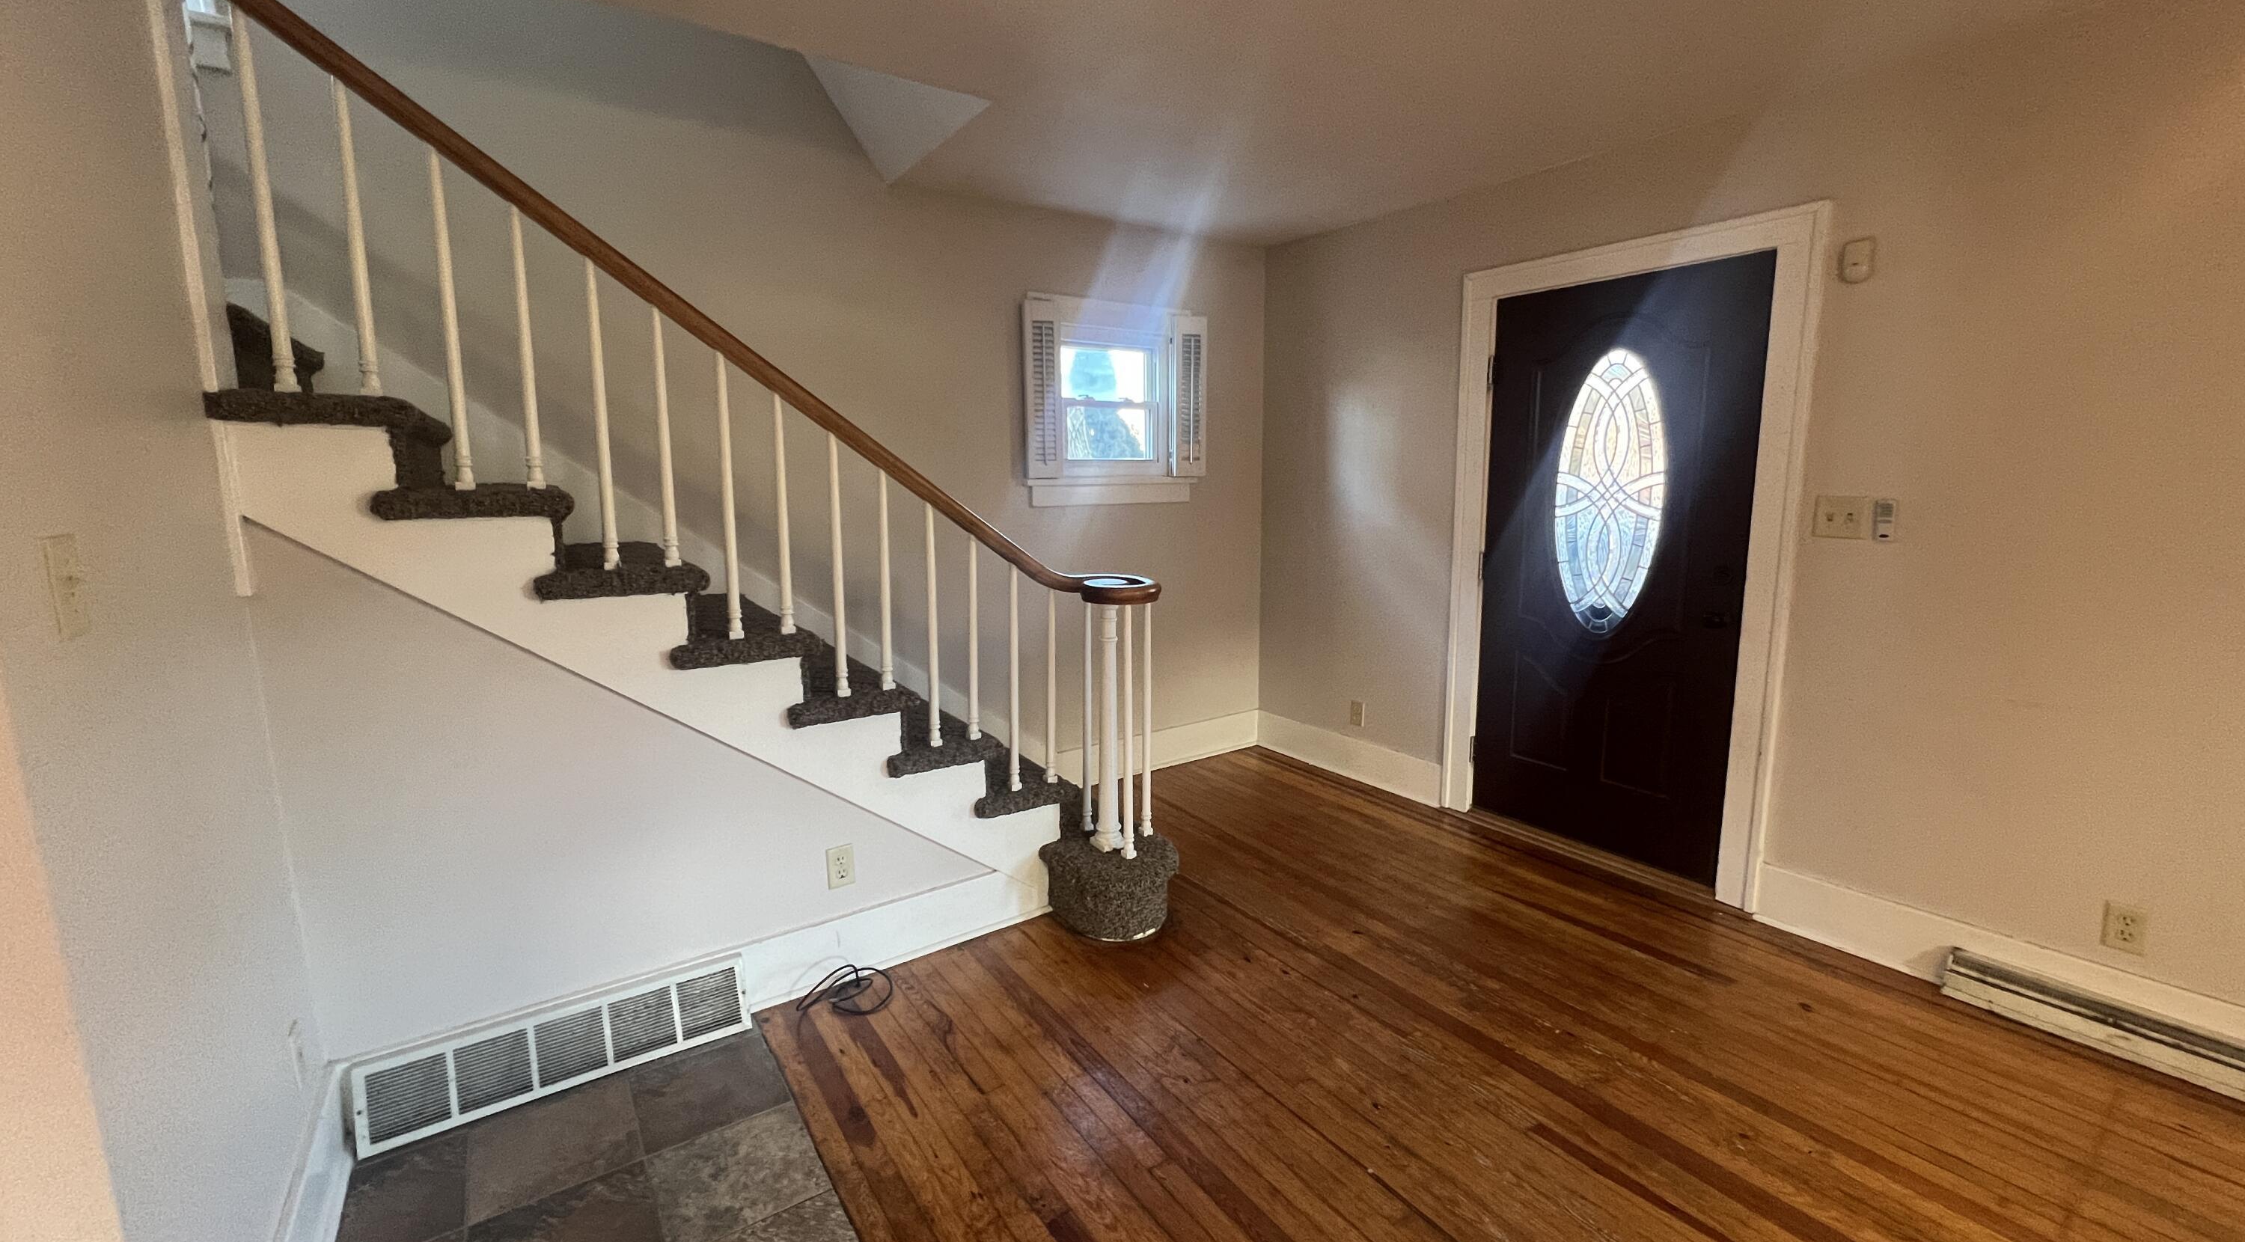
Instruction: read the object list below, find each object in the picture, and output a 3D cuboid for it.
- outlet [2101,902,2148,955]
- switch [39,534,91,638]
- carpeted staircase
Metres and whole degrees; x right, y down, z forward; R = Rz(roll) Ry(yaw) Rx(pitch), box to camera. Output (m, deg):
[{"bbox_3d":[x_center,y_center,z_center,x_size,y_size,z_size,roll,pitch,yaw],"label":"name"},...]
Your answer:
[{"bbox_3d":[2.475,0.765,2.084,0.010,0.115,0.071,-7,11,-35],"label":"outlet"},{"bbox_3d":[-1.241,-0.041,0.993,0.010,0.115,0.071,-7,11,-35],"label":"switch"},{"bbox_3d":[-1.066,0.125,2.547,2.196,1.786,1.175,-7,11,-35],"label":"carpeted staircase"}]

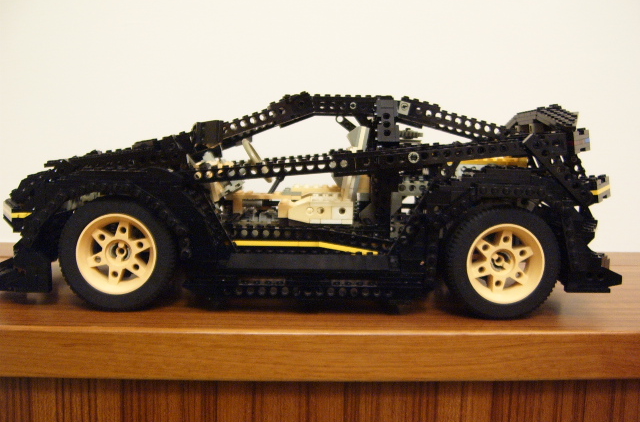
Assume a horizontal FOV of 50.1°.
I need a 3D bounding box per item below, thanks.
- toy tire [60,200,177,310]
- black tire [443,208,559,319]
[{"bbox_3d":[-0.141,0.029,0.487,0.082,0.082,0.036,1,6,-2],"label":"toy tire"},{"bbox_3d":[0.130,0.036,0.495,0.082,0.082,0.036,1,6,-2],"label":"black tire"}]

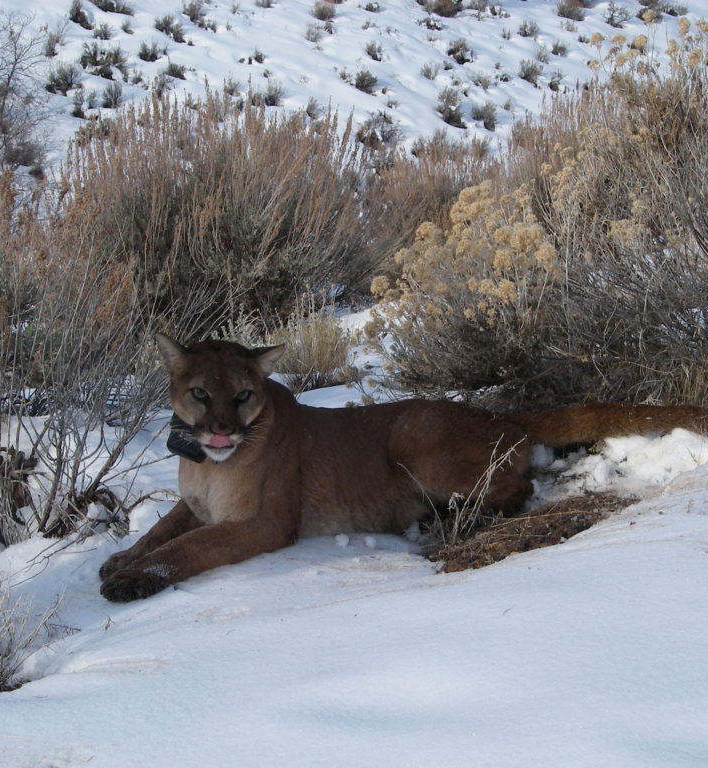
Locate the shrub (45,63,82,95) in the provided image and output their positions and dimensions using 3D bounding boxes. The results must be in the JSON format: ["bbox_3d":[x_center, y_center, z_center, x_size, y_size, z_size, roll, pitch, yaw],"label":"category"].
[{"bbox_3d":[-4.732,-4.976,26.500,0.619,0.521,0.588,0,13,0],"label":"shrub"}]

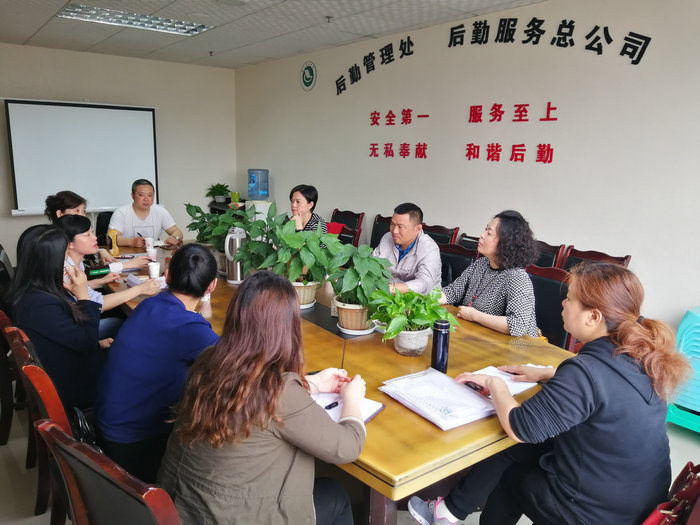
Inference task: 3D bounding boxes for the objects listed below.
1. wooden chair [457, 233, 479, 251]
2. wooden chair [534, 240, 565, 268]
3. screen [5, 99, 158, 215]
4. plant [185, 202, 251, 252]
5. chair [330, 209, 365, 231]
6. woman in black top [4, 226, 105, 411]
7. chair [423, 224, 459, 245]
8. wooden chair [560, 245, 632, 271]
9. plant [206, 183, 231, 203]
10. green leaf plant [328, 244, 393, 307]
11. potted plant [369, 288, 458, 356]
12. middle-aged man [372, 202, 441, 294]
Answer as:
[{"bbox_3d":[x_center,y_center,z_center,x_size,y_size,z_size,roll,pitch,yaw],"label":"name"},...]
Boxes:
[{"bbox_3d":[0.777,0.325,3.891,0.560,1.000,0.450,-7,15,-36],"label":"wooden chair"},{"bbox_3d":[1.105,0.349,3.801,0.580,1.000,0.470,-7,15,-36],"label":"wooden chair"},{"bbox_3d":[-3.002,-1.195,6.290,1.570,1.210,0.070,-7,15,-36],"label":"screen"},{"bbox_3d":[-0.891,-0.162,3.706,0.420,0.430,0.420,-1,12,-13],"label":"plant"},{"bbox_3d":[-0.215,0.000,5.297,0.580,1.000,0.470,-7,15,-36],"label":"chair"},{"bbox_3d":[-1.192,0.427,2.579,0.500,1.230,0.680,12,15,40],"label":"woman in black top"},{"bbox_3d":[0.529,0.185,4.513,0.580,1.000,0.470,-7,15,-36],"label":"chair"},{"bbox_3d":[1.380,0.434,3.438,0.560,1.000,0.450,-7,15,-36],"label":"wooden chair"},{"bbox_3d":[-1.739,-0.926,7.222,0.300,0.260,0.300,-1,12,-13],"label":"plant"},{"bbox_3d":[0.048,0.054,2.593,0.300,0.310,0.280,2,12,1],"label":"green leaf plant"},{"bbox_3d":[0.276,0.260,2.347,0.360,0.260,0.320,3,12,7],"label":"potted plant"},{"bbox_3d":[0.266,0.288,3.355,0.780,1.290,0.560,-7,15,-36],"label":"middle-aged man"}]

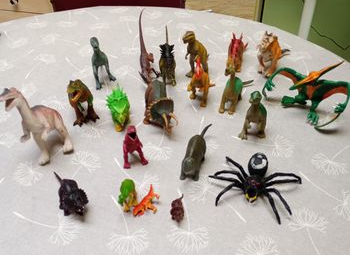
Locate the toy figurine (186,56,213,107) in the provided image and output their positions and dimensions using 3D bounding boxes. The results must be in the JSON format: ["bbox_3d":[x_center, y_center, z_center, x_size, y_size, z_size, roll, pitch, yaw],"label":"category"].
[{"bbox_3d":[0.058,-0.110,0.812,0.055,0.105,0.121,11,41,14],"label":"toy figurine"}]

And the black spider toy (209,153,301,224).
[{"bbox_3d":[0.115,0.078,0.542,0.135,0.045,0.103,11,41,14],"label":"black spider toy"}]

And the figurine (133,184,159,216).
[{"bbox_3d":[-0.041,0.101,0.535,0.028,0.021,0.052,13,42,17],"label":"figurine"}]

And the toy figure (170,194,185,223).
[{"bbox_3d":[0.006,0.125,0.591,0.022,0.025,0.050,2,40,3],"label":"toy figure"}]

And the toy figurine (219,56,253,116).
[{"bbox_3d":[0.133,-0.108,0.794,0.047,0.123,0.132,16,42,19],"label":"toy figurine"}]

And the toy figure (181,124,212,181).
[{"bbox_3d":[0.043,0.037,0.673,0.038,0.056,0.132,11,41,14],"label":"toy figure"}]

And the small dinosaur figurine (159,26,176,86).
[{"bbox_3d":[-0.017,-0.154,0.807,0.039,0.067,0.146,-4,40,-4],"label":"small dinosaur figurine"}]

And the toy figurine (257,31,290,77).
[{"bbox_3d":[0.206,-0.158,0.791,0.047,0.086,0.097,27,47,30],"label":"toy figurine"}]

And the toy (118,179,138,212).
[{"bbox_3d":[-0.063,0.094,0.529,0.022,0.042,0.049,18,43,21],"label":"toy"}]

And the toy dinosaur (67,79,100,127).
[{"bbox_3d":[-0.158,-0.058,0.672,0.049,0.095,0.112,2,40,4],"label":"toy dinosaur"}]

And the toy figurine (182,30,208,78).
[{"bbox_3d":[0.053,-0.188,0.900,0.053,0.114,0.127,23,45,26],"label":"toy figurine"}]

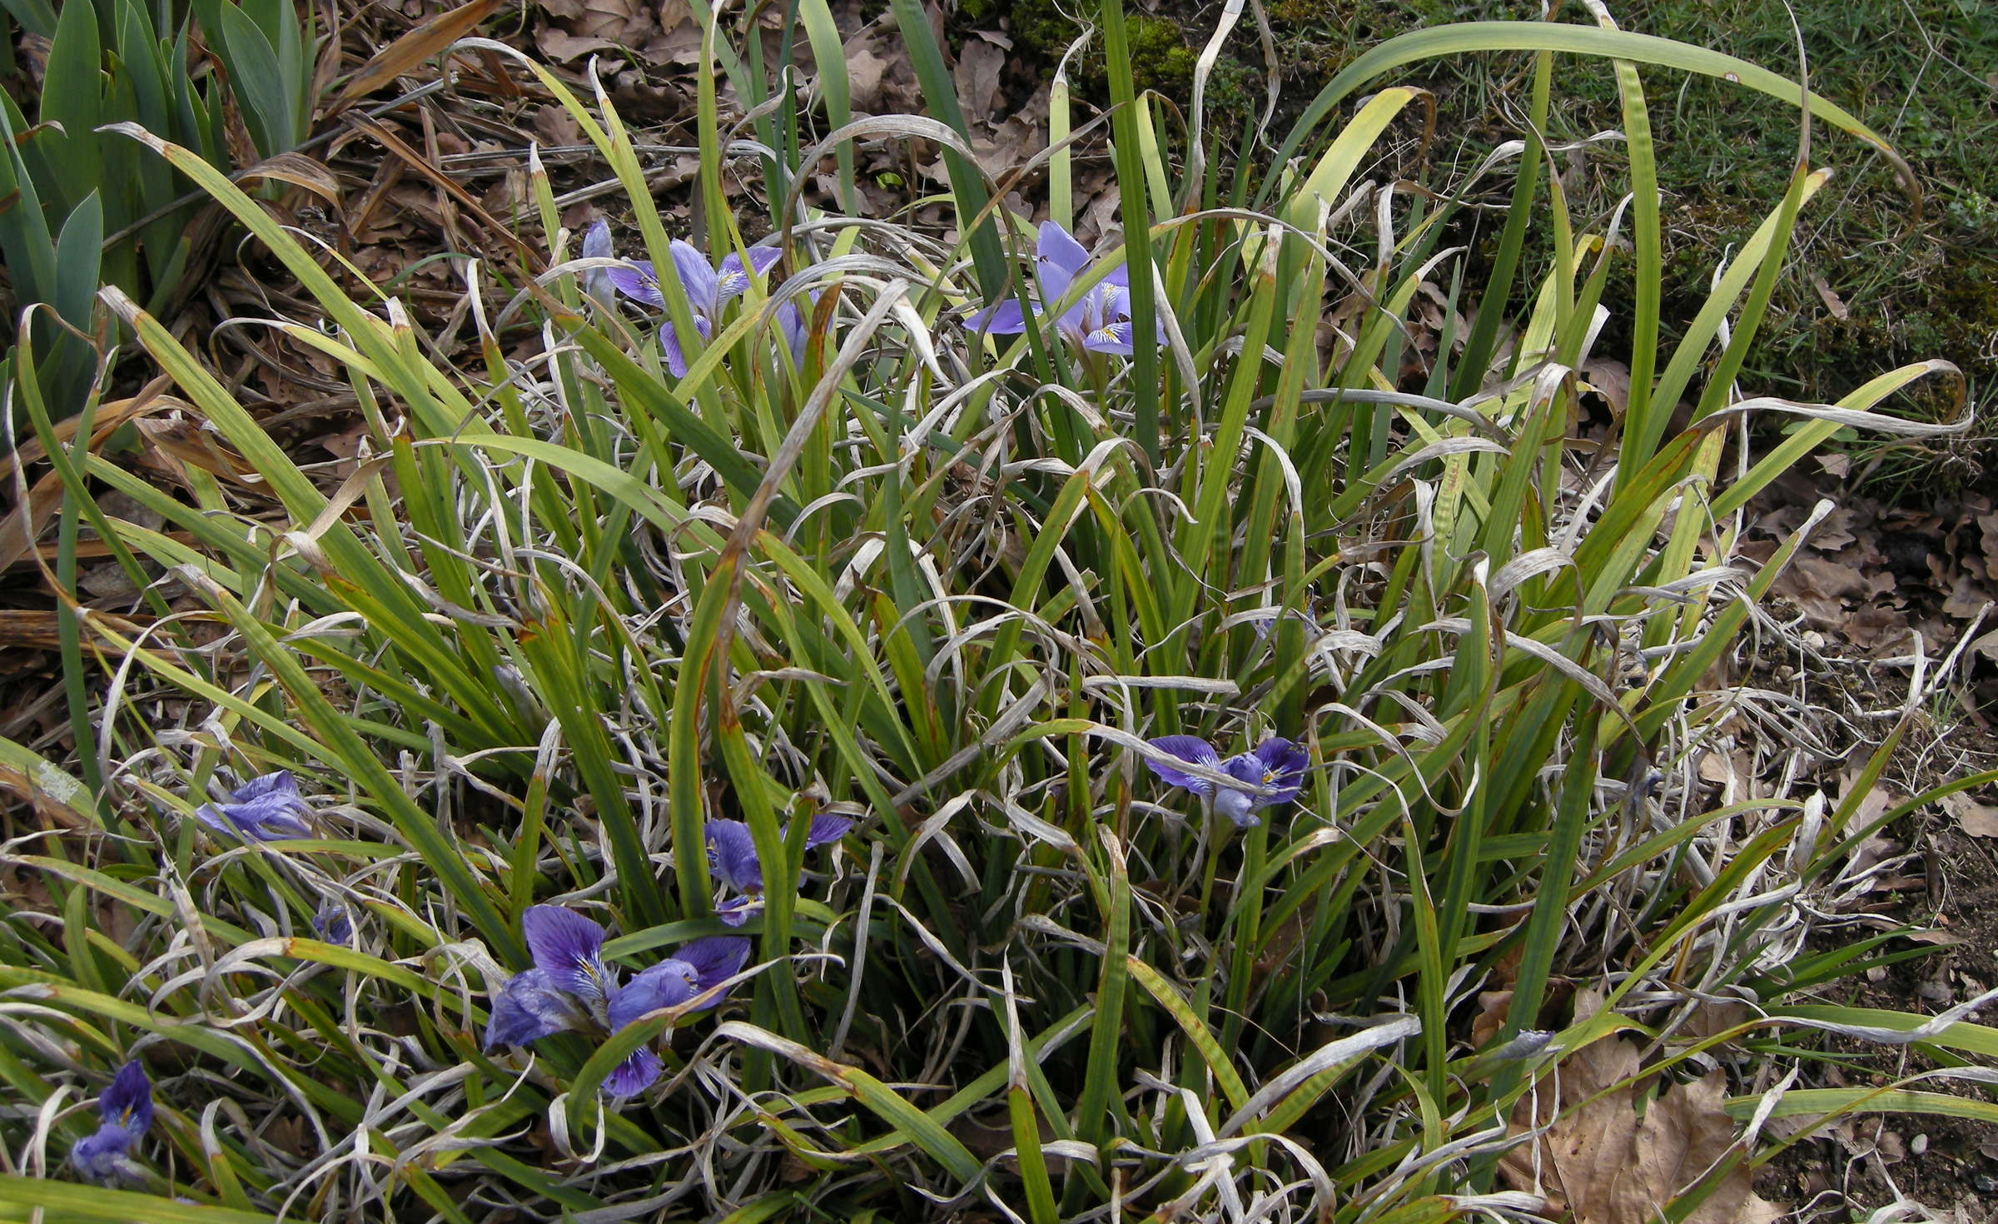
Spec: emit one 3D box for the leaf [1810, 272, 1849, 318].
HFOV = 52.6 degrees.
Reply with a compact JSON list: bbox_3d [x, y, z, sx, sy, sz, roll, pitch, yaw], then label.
[{"bbox_3d":[0.598,-0.228,1.454,0.017,0.012,0.055,-4,40,-4],"label":"leaf"}]

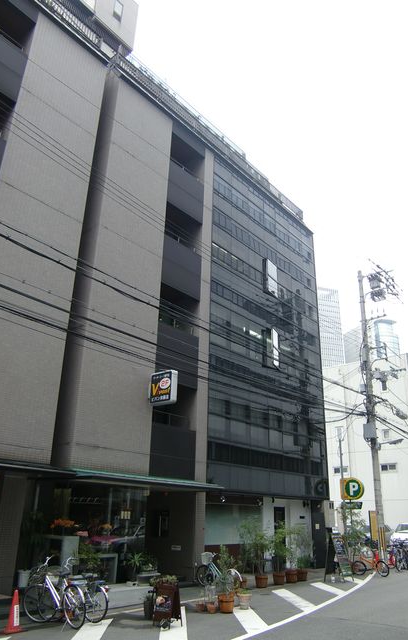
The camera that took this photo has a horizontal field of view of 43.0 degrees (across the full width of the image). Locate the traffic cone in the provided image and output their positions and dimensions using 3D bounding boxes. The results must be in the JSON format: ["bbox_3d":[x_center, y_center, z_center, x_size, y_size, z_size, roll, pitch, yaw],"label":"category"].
[{"bbox_3d":[-3.395,5.220,9.325,0.390,0.680,0.390,3,-21,-4],"label":"traffic cone"}]

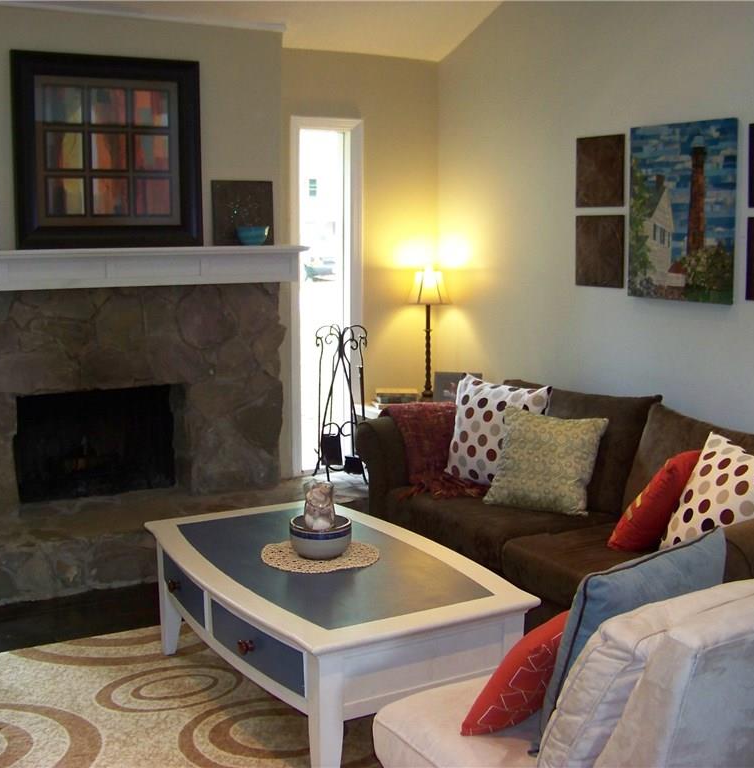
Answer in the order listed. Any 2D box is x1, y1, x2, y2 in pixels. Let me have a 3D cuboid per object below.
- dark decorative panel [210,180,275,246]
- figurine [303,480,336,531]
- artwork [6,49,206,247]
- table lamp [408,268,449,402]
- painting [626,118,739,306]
[{"bbox_3d":[-0.657,-0.833,5.211,0.317,0.307,0.020,-5,2,-28],"label":"dark decorative panel"},{"bbox_3d":[-0.191,0.401,3.546,0.103,0.162,0.093,-1,8,-3],"label":"figurine"},{"bbox_3d":[-1.223,-1.056,4.889,0.856,0.863,0.046,-5,6,-28],"label":"artwork"},{"bbox_3d":[0.278,-0.266,5.726,0.217,0.727,0.217,0,8,0],"label":"table lamp"},{"bbox_3d":[1.227,-0.690,4.291,0.027,0.703,0.585,-5,9,-28],"label":"painting"}]

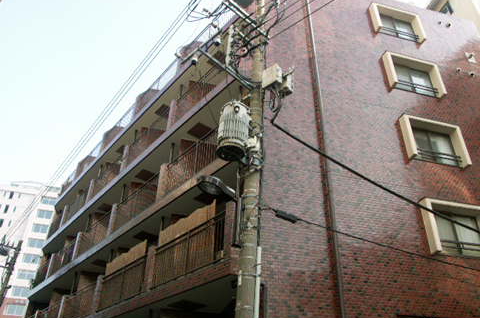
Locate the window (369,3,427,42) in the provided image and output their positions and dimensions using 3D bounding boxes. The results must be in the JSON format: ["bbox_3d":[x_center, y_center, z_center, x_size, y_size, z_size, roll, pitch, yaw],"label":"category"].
[{"bbox_3d":[5.840,-4.997,14.374,1.970,1.410,0.280,9,-34,-11],"label":"window"}]

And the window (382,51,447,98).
[{"bbox_3d":[5.778,-2.753,12.844,1.970,1.410,0.280,9,-34,-11],"label":"window"}]

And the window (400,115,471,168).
[{"bbox_3d":[5.704,-0.483,11.337,1.970,1.410,0.280,9,-34,-11],"label":"window"}]

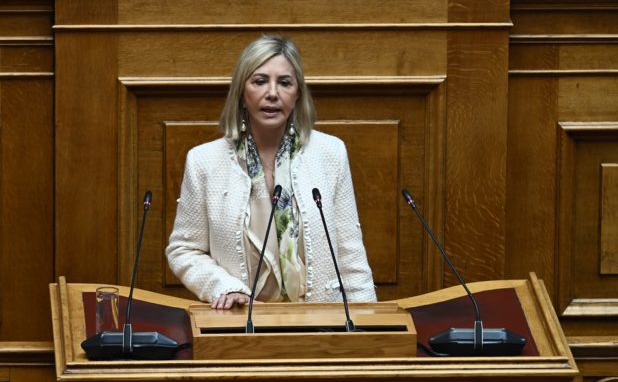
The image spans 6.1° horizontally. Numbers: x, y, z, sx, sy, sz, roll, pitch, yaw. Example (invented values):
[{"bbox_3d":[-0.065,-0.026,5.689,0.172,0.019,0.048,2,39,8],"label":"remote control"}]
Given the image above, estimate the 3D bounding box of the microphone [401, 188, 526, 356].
[{"bbox_3d":[0.387,0.200,14.550,0.300,0.375,0.220,-2,13,-10],"label":"microphone"}]

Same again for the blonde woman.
[{"bbox_3d":[-0.096,0.430,15.050,0.530,1.660,0.460,-1,13,-5],"label":"blonde woman"}]

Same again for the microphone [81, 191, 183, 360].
[{"bbox_3d":[-0.444,0.206,14.550,0.250,0.370,0.260,1,13,3],"label":"microphone"}]

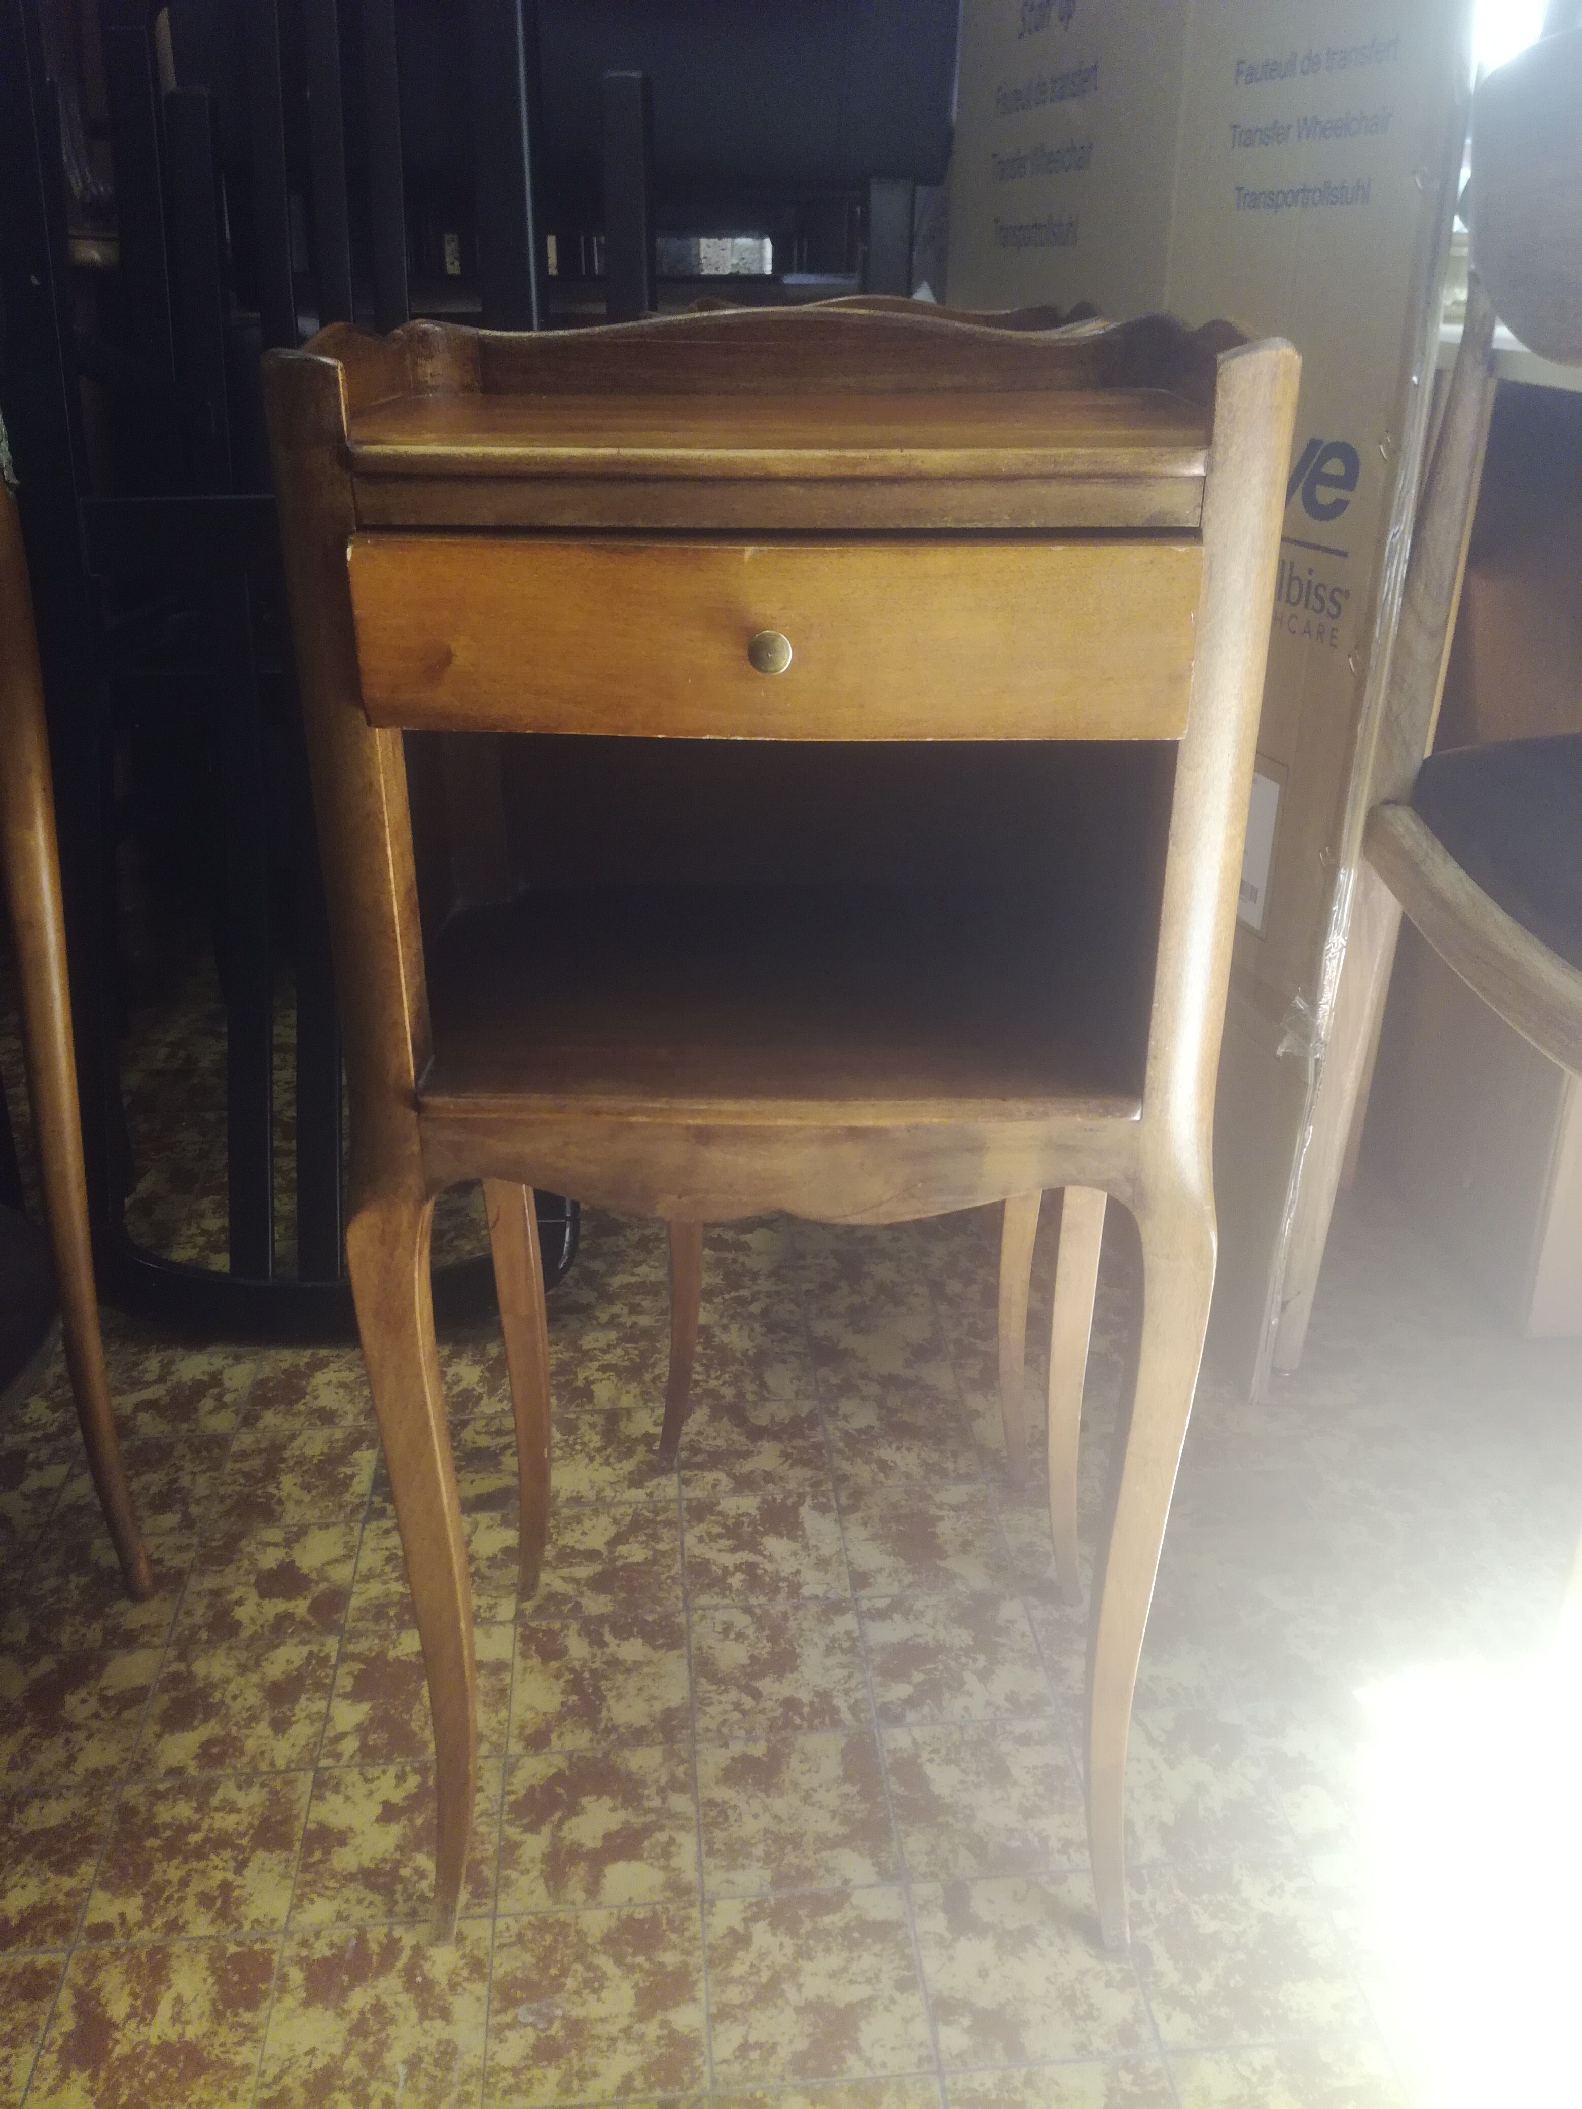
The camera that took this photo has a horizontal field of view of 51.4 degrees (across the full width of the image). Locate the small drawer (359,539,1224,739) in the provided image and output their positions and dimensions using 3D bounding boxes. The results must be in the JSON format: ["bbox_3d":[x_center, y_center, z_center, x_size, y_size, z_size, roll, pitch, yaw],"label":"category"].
[{"bbox_3d":[-0.003,-0.172,0.601,0.261,0.061,0.226,1,26,1],"label":"small drawer"}]

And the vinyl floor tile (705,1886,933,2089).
[{"bbox_3d":[0.011,0.431,0.761,0.099,0.004,0.099,-2,23,-5],"label":"vinyl floor tile"}]

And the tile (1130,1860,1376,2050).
[{"bbox_3d":[0.210,0.422,0.778,0.099,0.004,0.099,-2,23,-5],"label":"tile"}]

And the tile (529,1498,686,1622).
[{"bbox_3d":[-0.118,0.319,1.037,0.102,0.003,0.100,-2,26,-5],"label":"tile"}]

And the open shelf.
[{"bbox_3d":[-0.002,-0.030,0.727,0.278,0.012,0.250,1,23,2],"label":"open shelf"}]

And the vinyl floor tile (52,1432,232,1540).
[{"bbox_3d":[-0.433,0.288,1.098,0.102,0.003,0.100,-2,26,-5],"label":"vinyl floor tile"}]

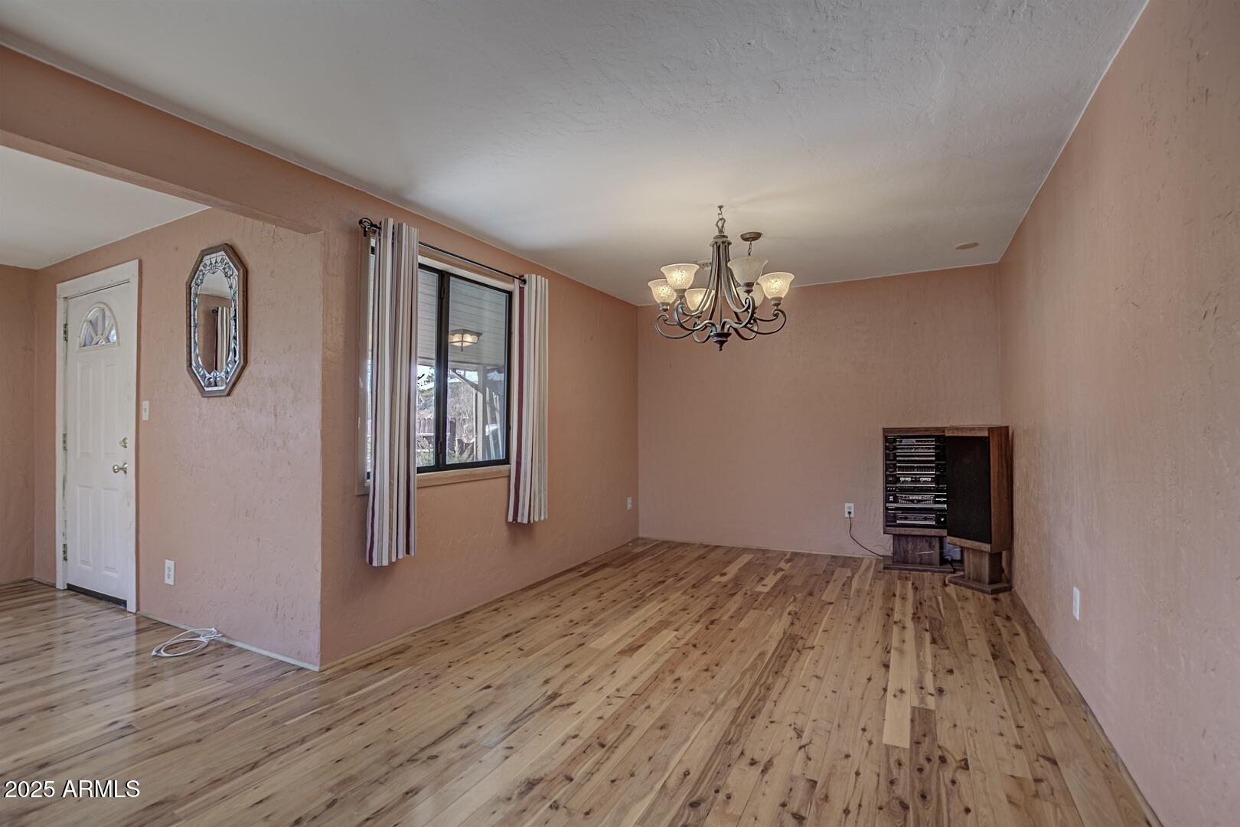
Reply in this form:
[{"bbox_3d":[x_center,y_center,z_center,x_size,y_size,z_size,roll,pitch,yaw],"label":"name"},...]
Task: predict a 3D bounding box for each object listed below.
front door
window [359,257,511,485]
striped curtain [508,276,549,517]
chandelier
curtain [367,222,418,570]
[{"bbox_3d":[-3.538,0.183,3.521,0.928,2.033,0.050,-1,-1,26],"label":"front door"},{"bbox_3d":[-1.035,-0.267,3.126,0.103,1.271,1.122,-1,-1,30],"label":"window"},{"bbox_3d":[-0.623,-0.106,3.606,0.126,1.740,0.321,-1,-1,30],"label":"striped curtain"},{"bbox_3d":[0.551,-0.735,2.805,0.790,0.788,0.773,0,-1,0],"label":"chandelier"},{"bbox_3d":[-1.167,-0.117,2.664,0.126,1.744,0.252,-1,-1,30],"label":"curtain"}]

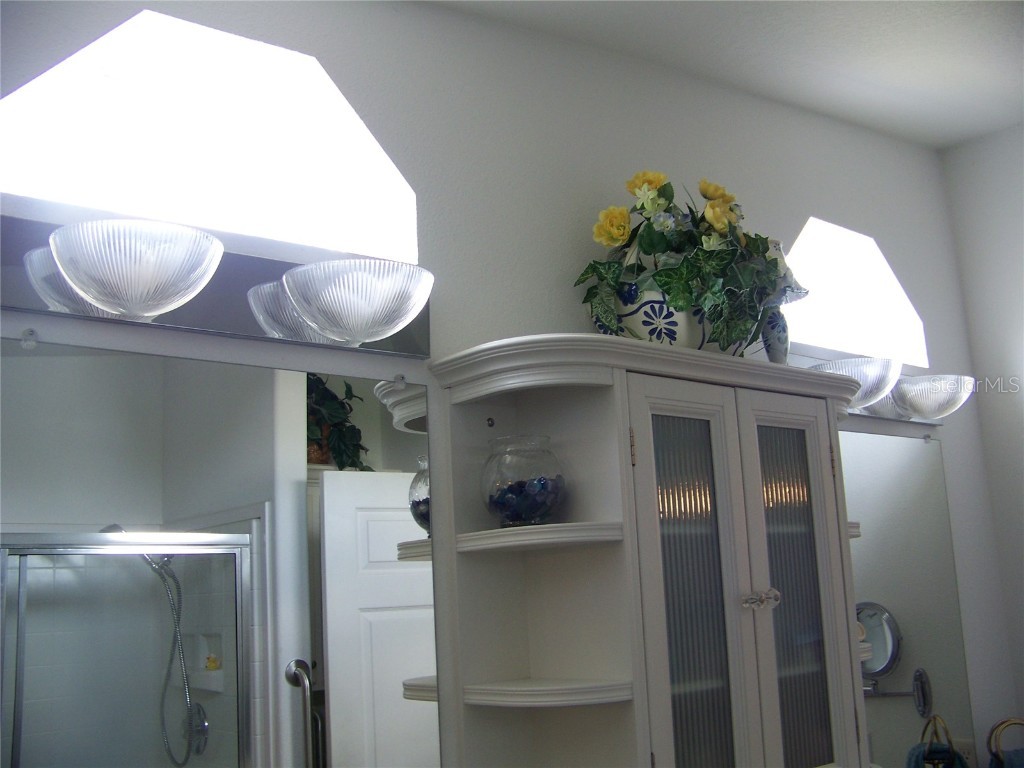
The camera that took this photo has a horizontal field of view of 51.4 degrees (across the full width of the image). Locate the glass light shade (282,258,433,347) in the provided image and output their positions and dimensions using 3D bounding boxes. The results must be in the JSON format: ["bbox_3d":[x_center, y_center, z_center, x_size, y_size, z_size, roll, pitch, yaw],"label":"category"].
[{"bbox_3d":[-0.200,-0.101,1.459,0.201,0.089,0.155,6,-14,-38],"label":"glass light shade"}]

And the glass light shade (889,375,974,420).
[{"bbox_3d":[0.958,0.037,2.379,0.201,0.089,0.155,6,-14,-38],"label":"glass light shade"}]

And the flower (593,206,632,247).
[{"bbox_3d":[0.161,-0.253,1.708,0.061,0.062,0.048,-3,-11,6],"label":"flower"}]

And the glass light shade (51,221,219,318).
[{"bbox_3d":[-0.437,-0.127,1.270,0.201,0.089,0.155,6,-14,-38],"label":"glass light shade"}]

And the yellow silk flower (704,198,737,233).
[{"bbox_3d":[0.368,-0.299,1.888,0.059,0.059,0.053,-5,-11,12],"label":"yellow silk flower"}]

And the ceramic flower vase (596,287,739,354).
[{"bbox_3d":[0.266,-0.080,1.800,0.242,0.121,0.220,-2,-11,0],"label":"ceramic flower vase"}]

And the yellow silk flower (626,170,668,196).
[{"bbox_3d":[0.232,-0.341,1.820,0.067,0.048,0.059,-4,-11,8],"label":"yellow silk flower"}]

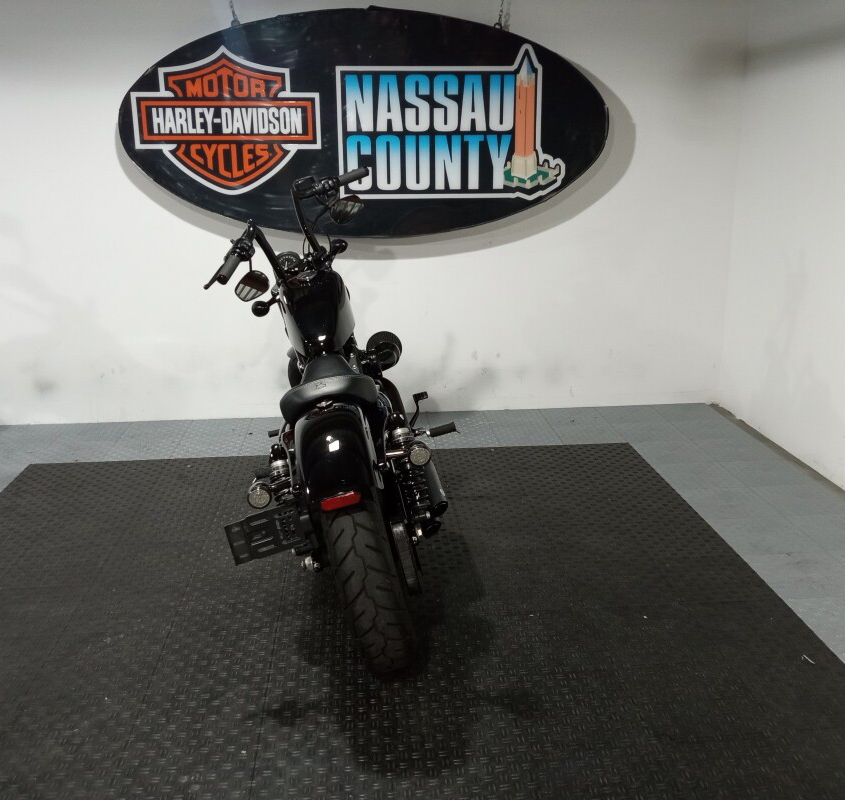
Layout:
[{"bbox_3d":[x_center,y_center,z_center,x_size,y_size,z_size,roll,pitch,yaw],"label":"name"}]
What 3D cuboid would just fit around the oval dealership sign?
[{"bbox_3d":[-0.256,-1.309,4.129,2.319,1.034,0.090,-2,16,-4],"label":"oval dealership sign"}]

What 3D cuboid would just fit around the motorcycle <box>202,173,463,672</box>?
[{"bbox_3d":[-0.285,-0.111,2.905,0.750,1.265,2.130,-2,16,-6],"label":"motorcycle"}]

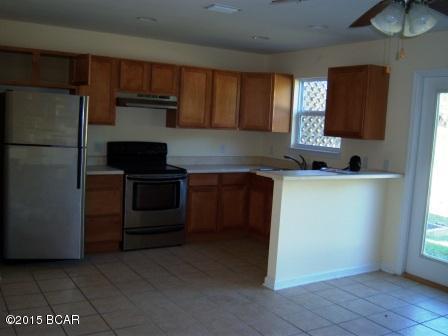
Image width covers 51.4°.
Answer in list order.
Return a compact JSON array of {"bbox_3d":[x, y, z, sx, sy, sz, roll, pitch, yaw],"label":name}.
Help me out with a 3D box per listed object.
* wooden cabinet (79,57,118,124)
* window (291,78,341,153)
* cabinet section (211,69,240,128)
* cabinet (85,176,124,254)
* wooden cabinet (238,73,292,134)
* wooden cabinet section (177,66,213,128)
[{"bbox_3d":[-1.484,-0.877,5.292,0.445,0.754,0.325,-1,7,-31],"label":"wooden cabinet"},{"bbox_3d":[1.157,-0.664,5.790,0.100,0.910,0.915,-1,7,-31],"label":"window"},{"bbox_3d":[-0.051,-0.890,6.181,0.459,0.759,0.328,-1,7,-31],"label":"cabinet section"},{"bbox_3d":[-1.479,0.448,5.303,0.445,0.875,0.620,-1,7,-31],"label":"cabinet"},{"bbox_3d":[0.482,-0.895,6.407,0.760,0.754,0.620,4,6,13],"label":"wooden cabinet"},{"bbox_3d":[-0.444,-0.882,5.944,0.459,0.759,0.328,-1,7,-31],"label":"wooden cabinet section"}]

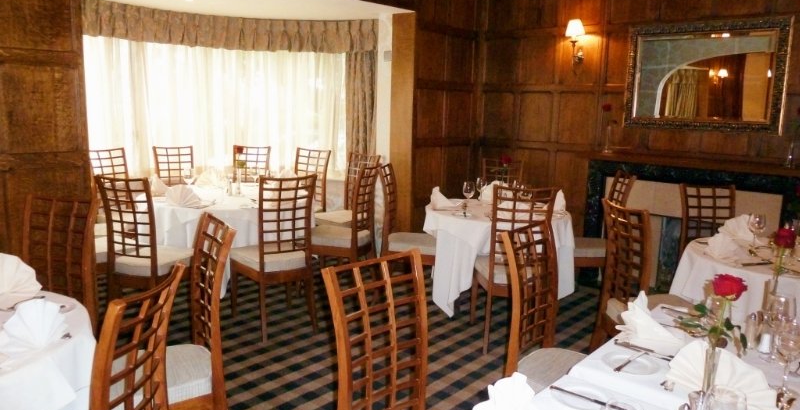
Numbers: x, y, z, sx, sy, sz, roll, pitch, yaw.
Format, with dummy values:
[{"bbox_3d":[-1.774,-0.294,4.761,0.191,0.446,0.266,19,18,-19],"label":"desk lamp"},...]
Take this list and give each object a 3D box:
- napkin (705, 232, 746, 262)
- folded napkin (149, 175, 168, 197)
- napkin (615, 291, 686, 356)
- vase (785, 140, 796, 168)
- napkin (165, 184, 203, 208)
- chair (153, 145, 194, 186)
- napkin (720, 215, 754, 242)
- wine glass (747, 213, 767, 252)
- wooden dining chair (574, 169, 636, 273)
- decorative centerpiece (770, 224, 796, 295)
[{"bbox_3d":[1.625,0.192,2.895,0.140,0.130,0.220,1,10,-6],"label":"napkin"},{"bbox_3d":[-1.767,-0.147,4.355,0.190,0.145,0.240,-3,11,-22],"label":"folded napkin"},{"bbox_3d":[0.801,0.350,1.811,0.190,0.140,0.220,10,13,41],"label":"napkin"},{"bbox_3d":[2.551,-0.338,3.761,0.075,0.190,0.075,10,13,41],"label":"vase"},{"bbox_3d":[-1.439,-0.073,3.941,0.240,0.145,0.190,5,10,20],"label":"napkin"},{"bbox_3d":[-2.021,-0.008,5.313,0.420,1.020,0.540,-4,11,-29],"label":"chair"},{"bbox_3d":[1.867,0.136,3.252,0.220,0.130,0.140,3,10,8],"label":"napkin"},{"bbox_3d":[1.867,0.139,3.011,0.085,0.195,0.085,1,10,0],"label":"wine glass"},{"bbox_3d":[1.381,0.255,4.252,0.540,1.010,0.440,2,10,0],"label":"wooden dining chair"},{"bbox_3d":[1.134,0.250,1.728,0.085,0.375,0.085,10,13,41],"label":"decorative centerpiece"}]

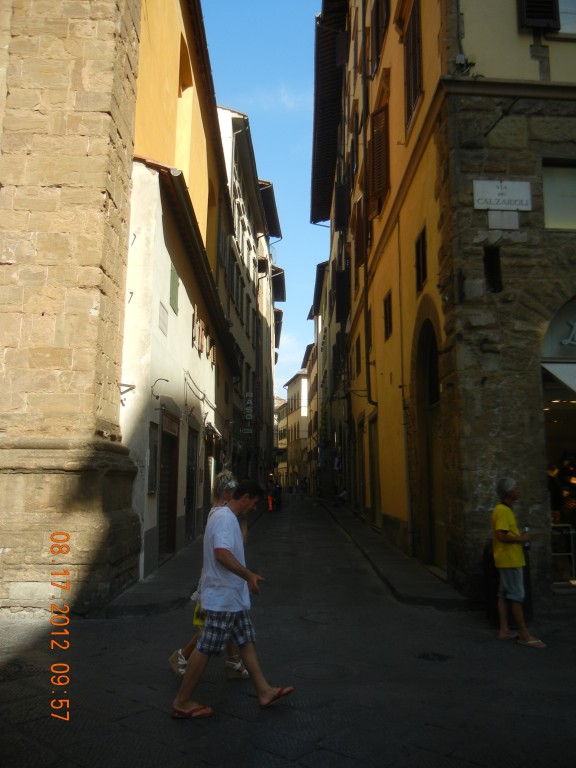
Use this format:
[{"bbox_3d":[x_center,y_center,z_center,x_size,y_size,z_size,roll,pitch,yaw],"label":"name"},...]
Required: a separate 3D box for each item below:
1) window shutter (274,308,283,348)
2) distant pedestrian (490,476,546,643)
[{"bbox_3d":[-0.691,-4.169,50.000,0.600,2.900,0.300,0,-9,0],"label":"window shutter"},{"bbox_3d":[2.387,1.869,7.132,0.520,1.720,0.500,-2,-9,17],"label":"distant pedestrian"}]

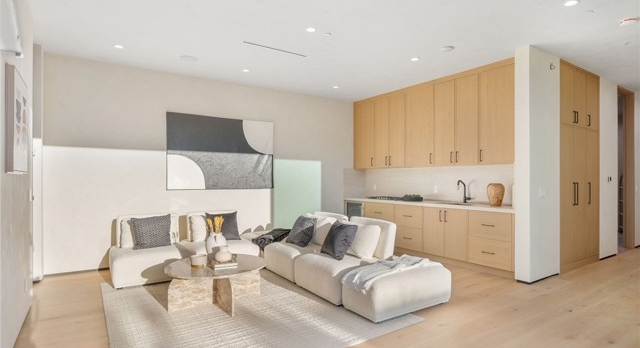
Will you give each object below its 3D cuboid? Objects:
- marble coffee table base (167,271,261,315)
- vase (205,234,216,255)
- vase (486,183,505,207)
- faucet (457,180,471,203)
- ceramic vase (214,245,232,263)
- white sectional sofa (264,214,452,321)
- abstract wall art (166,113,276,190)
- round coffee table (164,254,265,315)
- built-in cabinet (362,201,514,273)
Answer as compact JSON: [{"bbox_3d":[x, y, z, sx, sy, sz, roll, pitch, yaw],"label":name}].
[{"bbox_3d":[-1.091,1.164,3.572,0.940,0.370,0.920,1,-1,-34],"label":"marble coffee table base"},{"bbox_3d":[-1.181,0.818,3.853,0.210,0.280,0.210,1,-1,-34],"label":"vase"},{"bbox_3d":[2.593,0.305,4.984,0.250,0.340,0.250,1,-1,-34],"label":"vase"},{"bbox_3d":[2.316,0.295,5.437,0.240,0.380,0.140,1,-1,-34],"label":"faucet"},{"bbox_3d":[-0.990,0.820,3.463,0.162,0.158,0.162,1,-1,-34],"label":"ceramic vase"},{"bbox_3d":[0.303,0.991,4.332,1.070,0.760,2.360,1,-1,-34],"label":"white sectional sofa"},{"bbox_3d":[-1.630,-0.348,5.788,1.840,1.230,0.045,1,-1,-34],"label":"abstract wall art"},{"bbox_3d":[-1.091,1.154,3.572,0.990,0.400,0.990,0,-1,0],"label":"round coffee table"},{"bbox_3d":[1.948,0.923,5.762,0.620,0.800,2.860,1,-1,-36],"label":"built-in cabinet"}]

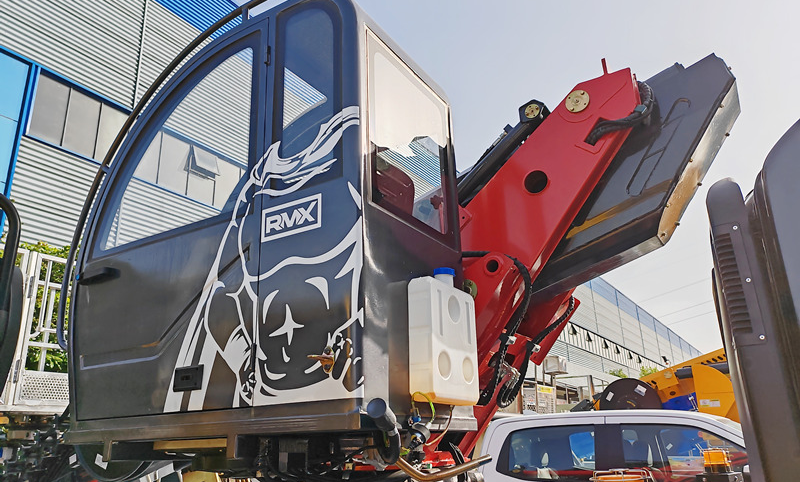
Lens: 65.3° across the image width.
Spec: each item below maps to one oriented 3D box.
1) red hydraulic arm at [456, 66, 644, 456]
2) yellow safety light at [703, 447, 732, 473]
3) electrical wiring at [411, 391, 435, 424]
[{"bbox_3d":[0.545,0.032,3.080,0.620,1.950,0.420,31,3,36],"label":"red hydraulic arm"},{"bbox_3d":[1.501,1.040,2.950,0.132,0.112,0.132,-13,-22,30],"label":"yellow safety light"},{"bbox_3d":[0.077,0.568,2.130,0.060,0.110,0.080,-13,-22,30],"label":"electrical wiring"}]

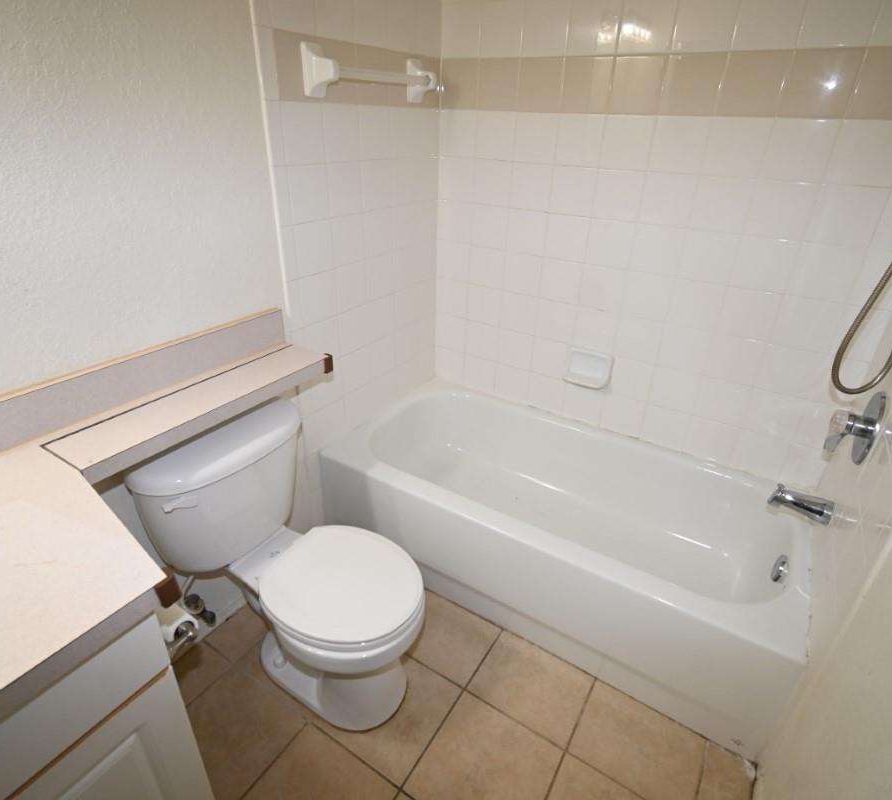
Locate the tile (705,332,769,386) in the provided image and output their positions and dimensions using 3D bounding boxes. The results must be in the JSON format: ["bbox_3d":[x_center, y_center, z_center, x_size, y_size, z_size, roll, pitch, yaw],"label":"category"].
[{"bbox_3d":[0.946,-0.137,1.647,0.153,0.152,0.010,18,32,28],"label":"tile"}]

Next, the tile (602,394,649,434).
[{"bbox_3d":[0.679,0.053,1.934,0.152,0.152,0.008,18,32,27],"label":"tile"}]

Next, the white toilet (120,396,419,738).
[{"bbox_3d":[-0.362,0.451,1.310,0.669,0.702,0.444,17,33,26],"label":"white toilet"}]

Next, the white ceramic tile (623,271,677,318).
[{"bbox_3d":[0.690,-0.358,1.718,0.153,0.152,0.010,18,32,28],"label":"white ceramic tile"}]

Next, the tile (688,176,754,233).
[{"bbox_3d":[0.830,-0.587,1.508,0.152,0.152,0.009,18,32,27],"label":"tile"}]

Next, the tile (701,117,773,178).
[{"bbox_3d":[0.835,-0.721,1.432,0.152,0.152,0.010,17,32,26],"label":"tile"}]

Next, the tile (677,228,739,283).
[{"bbox_3d":[0.826,-0.452,1.582,0.152,0.152,0.009,18,32,27],"label":"tile"}]

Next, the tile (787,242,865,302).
[{"bbox_3d":[1.090,-0.370,1.444,0.152,0.152,0.010,17,32,26],"label":"tile"}]

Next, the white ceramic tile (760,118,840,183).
[{"bbox_3d":[0.966,-0.680,1.365,0.152,0.152,0.009,18,32,27],"label":"white ceramic tile"}]

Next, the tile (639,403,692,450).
[{"bbox_3d":[0.813,0.094,1.861,0.152,0.152,0.008,18,32,27],"label":"tile"}]

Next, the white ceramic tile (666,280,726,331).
[{"bbox_3d":[0.835,-0.321,1.675,0.153,0.153,0.010,17,33,26],"label":"white ceramic tile"}]

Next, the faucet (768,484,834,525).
[{"bbox_3d":[0.973,0.286,1.377,0.135,0.064,0.054,18,32,27],"label":"faucet"}]

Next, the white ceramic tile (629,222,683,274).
[{"bbox_3d":[0.702,-0.502,1.668,0.153,0.153,0.010,17,33,26],"label":"white ceramic tile"}]

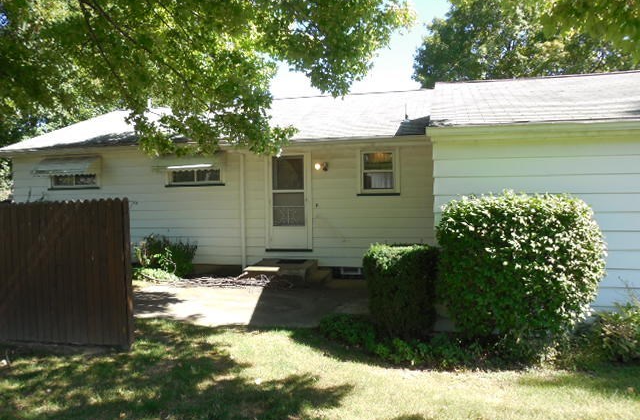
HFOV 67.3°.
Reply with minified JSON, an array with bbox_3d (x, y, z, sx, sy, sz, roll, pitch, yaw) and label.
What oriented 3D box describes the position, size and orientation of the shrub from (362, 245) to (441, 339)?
[{"bbox_3d":[1.088,1.043,6.420,0.910,1.100,0.900,-1,1,14],"label":"shrub"}]

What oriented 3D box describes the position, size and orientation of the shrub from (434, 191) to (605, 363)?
[{"bbox_3d":[2.225,0.728,5.360,1.680,1.780,1.400,-1,1,14],"label":"shrub"}]

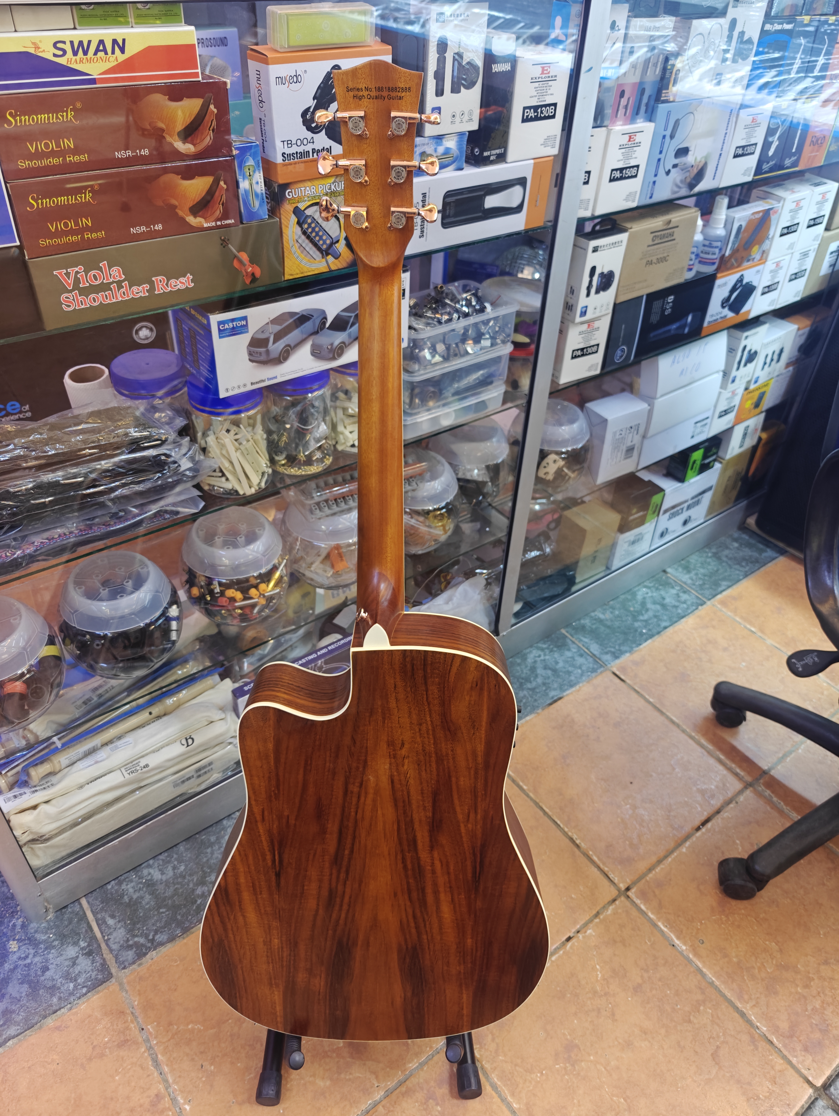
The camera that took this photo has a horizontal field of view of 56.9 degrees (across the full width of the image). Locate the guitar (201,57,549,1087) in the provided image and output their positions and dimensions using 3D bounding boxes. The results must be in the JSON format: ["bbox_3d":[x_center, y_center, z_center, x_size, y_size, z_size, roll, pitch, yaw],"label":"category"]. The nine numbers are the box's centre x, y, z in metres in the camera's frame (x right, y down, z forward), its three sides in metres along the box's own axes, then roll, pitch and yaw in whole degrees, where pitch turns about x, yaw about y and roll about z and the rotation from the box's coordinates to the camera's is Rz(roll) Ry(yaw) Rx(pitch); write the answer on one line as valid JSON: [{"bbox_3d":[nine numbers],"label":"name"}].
[{"bbox_3d":[-0.043,0.068,0.823,0.402,1.035,0.128,1,19,-2],"label":"guitar"}]

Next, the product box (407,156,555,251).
[{"bbox_3d":[0.053,-0.478,1.031,0.260,0.090,0.075,-24,46,-29],"label":"product box"}]

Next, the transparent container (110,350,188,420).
[{"bbox_3d":[-0.332,-0.180,0.981,0.087,0.142,0.087,2,39,-1],"label":"transparent container"}]

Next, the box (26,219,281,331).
[{"bbox_3d":[-0.274,-0.305,0.788,0.249,0.064,0.092,-24,46,-29],"label":"box"}]

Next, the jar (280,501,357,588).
[{"bbox_3d":[-0.151,-0.042,1.301,0.164,0.151,0.164,2,39,-1],"label":"jar"}]

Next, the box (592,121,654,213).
[{"bbox_3d":[0.279,-0.586,1.156,0.099,0.114,0.067,-24,46,-29],"label":"box"}]

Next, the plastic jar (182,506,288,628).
[{"bbox_3d":[-0.275,0.013,1.166,0.160,0.146,0.160,2,39,-1],"label":"plastic jar"}]

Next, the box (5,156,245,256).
[{"bbox_3d":[-0.297,-0.360,0.775,0.220,0.066,0.062,-24,46,-29],"label":"box"}]

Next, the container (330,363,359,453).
[{"bbox_3d":[-0.075,-0.223,1.059,0.091,0.142,0.091,2,39,-1],"label":"container"}]

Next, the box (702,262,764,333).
[{"bbox_3d":[0.571,-0.495,1.454,0.148,0.112,0.046,-24,46,-29],"label":"box"}]

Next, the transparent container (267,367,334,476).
[{"bbox_3d":[-0.157,-0.191,1.003,0.087,0.145,0.087,2,39,-1],"label":"transparent container"}]

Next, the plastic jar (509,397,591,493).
[{"bbox_3d":[0.239,-0.203,1.429,0.151,0.156,0.151,2,39,-1],"label":"plastic jar"}]

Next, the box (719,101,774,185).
[{"bbox_3d":[0.501,-0.673,1.255,0.091,0.109,0.067,-24,46,-29],"label":"box"}]

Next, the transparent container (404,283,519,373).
[{"bbox_3d":[0.026,-0.327,1.094,0.197,0.066,0.120,-24,46,-29],"label":"transparent container"}]

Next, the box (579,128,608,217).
[{"bbox_3d":[0.189,-0.527,1.059,0.091,0.109,0.067,-24,46,-29],"label":"box"}]

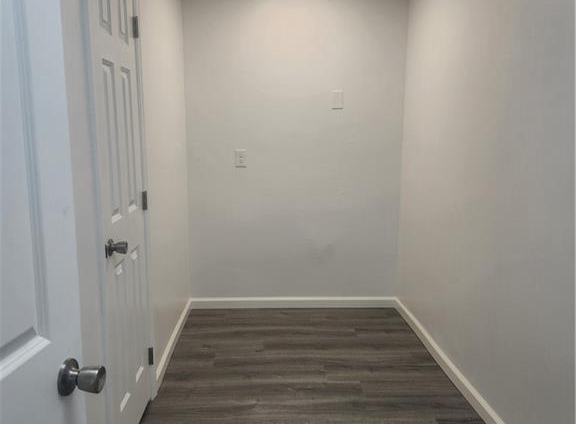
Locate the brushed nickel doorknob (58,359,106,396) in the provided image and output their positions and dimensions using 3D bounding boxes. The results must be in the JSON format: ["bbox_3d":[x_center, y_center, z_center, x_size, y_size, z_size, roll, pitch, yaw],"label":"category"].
[{"bbox_3d":[-0.381,0.311,0.952,0.064,0.065,0.065,1,9,5],"label":"brushed nickel doorknob"}]

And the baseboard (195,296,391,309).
[{"bbox_3d":[0.047,0.705,3.965,1.606,0.087,0.014,0,9,-3],"label":"baseboard"}]

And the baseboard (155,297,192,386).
[{"bbox_3d":[-0.725,0.804,3.321,0.013,0.086,1.245,0,9,-3],"label":"baseboard"}]

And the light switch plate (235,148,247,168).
[{"bbox_3d":[-0.348,-0.394,3.776,0.076,0.121,0.008,0,9,-3],"label":"light switch plate"}]

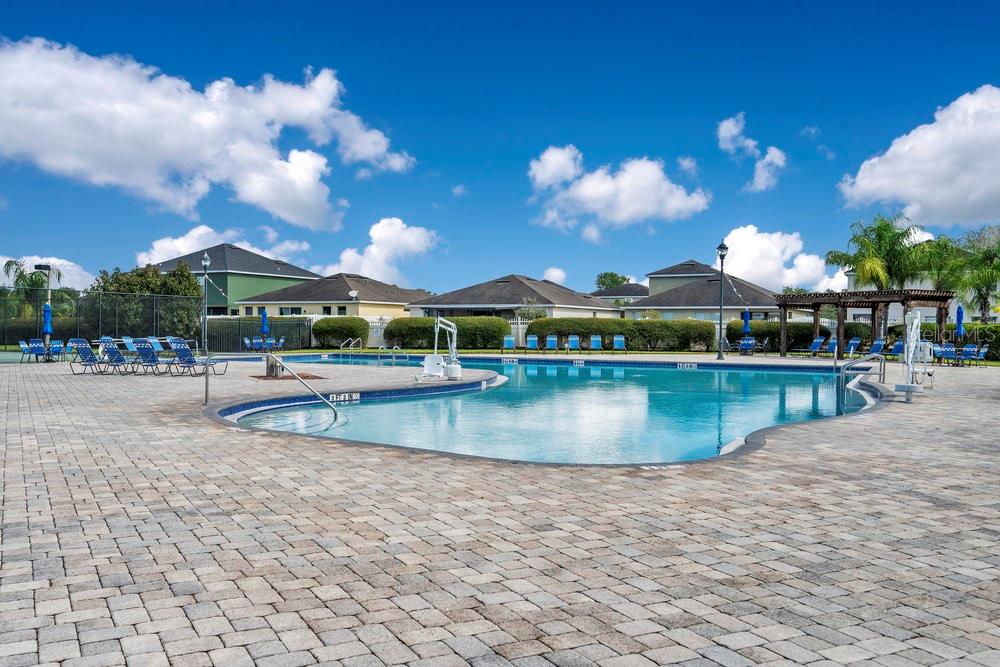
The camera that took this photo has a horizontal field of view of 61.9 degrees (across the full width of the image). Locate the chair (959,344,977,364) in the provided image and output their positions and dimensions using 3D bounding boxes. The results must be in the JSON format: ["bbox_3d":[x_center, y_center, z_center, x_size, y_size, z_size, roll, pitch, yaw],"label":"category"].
[{"bbox_3d":[16.897,0.768,30.005,0.580,0.820,0.620,0,0,-20],"label":"chair"}]

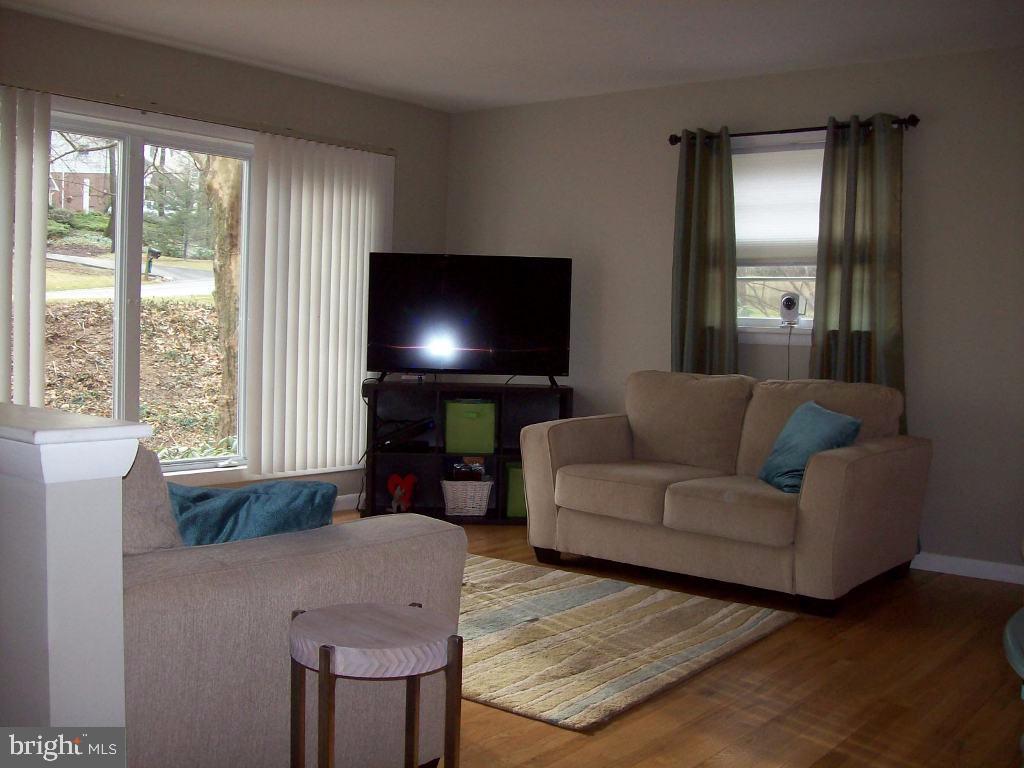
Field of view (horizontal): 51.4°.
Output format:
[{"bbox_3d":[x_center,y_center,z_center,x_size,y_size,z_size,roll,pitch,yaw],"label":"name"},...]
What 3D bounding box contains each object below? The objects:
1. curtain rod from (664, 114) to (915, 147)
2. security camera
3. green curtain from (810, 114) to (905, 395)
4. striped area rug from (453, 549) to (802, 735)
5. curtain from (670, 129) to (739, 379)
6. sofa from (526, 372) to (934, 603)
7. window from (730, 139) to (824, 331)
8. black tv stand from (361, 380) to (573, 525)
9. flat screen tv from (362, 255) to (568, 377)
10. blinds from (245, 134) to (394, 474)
[{"bbox_3d":[1.332,-1.233,5.186,1.320,0.060,0.080,4,4,39],"label":"curtain rod"},{"bbox_3d":[1.363,-0.366,5.231,0.090,0.165,0.090,3,3,28],"label":"security camera"},{"bbox_3d":[1.613,-0.249,4.989,0.500,2.020,0.120,4,4,39],"label":"green curtain"},{"bbox_3d":[-0.295,0.835,4.162,2.360,0.020,1.530,4,4,39],"label":"striped area rug"},{"bbox_3d":[0.989,-0.298,5.502,0.400,2.020,0.120,4,4,39],"label":"curtain"},{"bbox_3d":[0.952,0.400,4.818,1.580,0.870,0.950,4,4,39],"label":"sofa"},{"bbox_3d":[1.366,-0.733,5.295,0.940,1.040,0.100,4,4,39],"label":"window"},{"bbox_3d":[-0.236,0.385,5.996,1.120,0.765,0.390,2,3,-3],"label":"black tv stand"},{"bbox_3d":[-0.237,-0.376,5.880,1.120,0.680,0.090,1,3,-4],"label":"flat screen tv"},{"bbox_3d":[-1.048,-0.430,5.920,0.090,1.780,1.040,4,4,39],"label":"blinds"}]

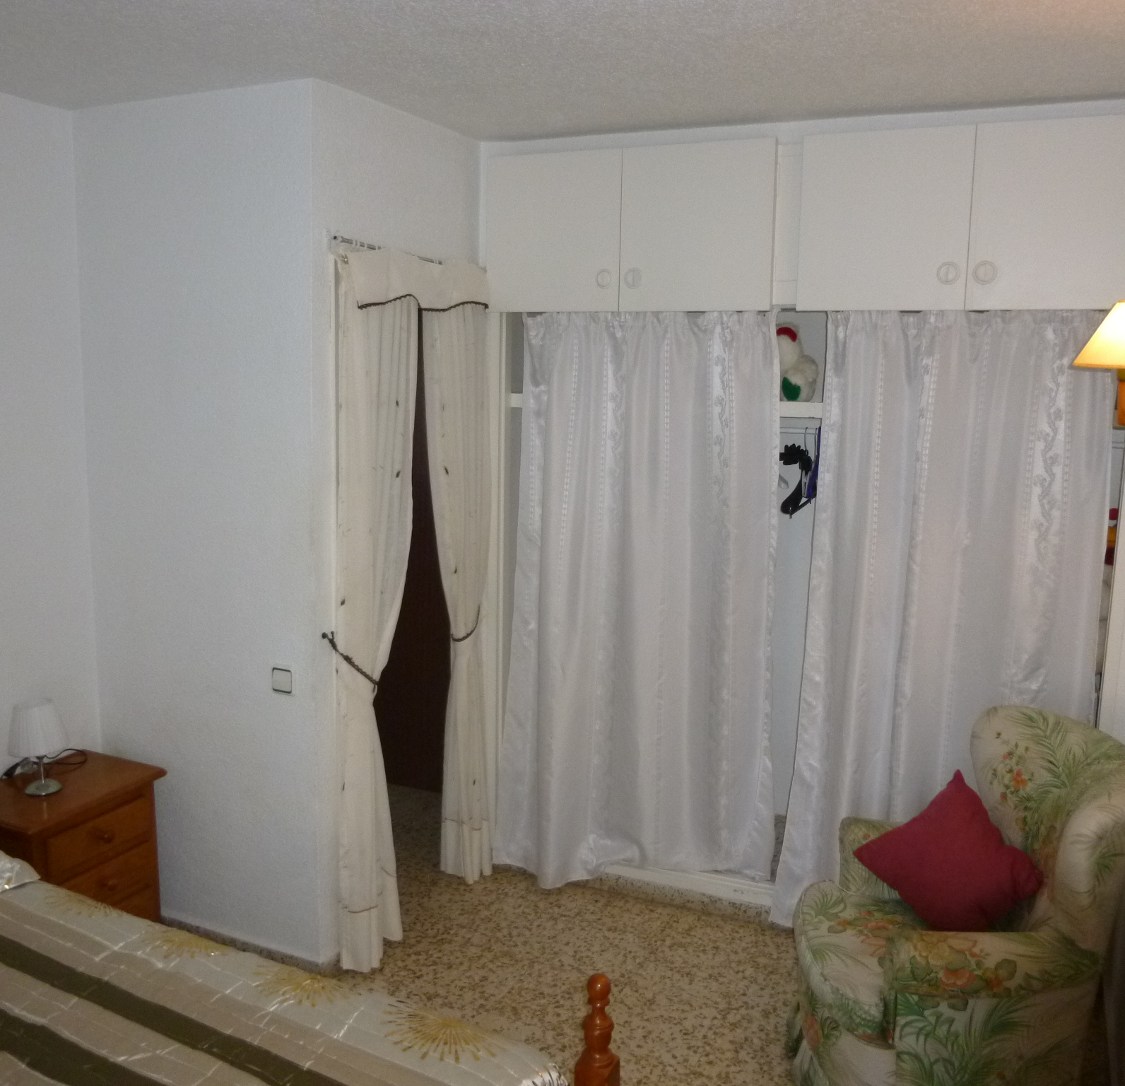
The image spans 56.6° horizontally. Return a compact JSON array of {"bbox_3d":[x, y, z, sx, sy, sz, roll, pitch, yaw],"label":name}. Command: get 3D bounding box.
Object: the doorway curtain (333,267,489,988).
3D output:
[{"bbox_3d":[-0.429,0.184,3.189,0.116,2.037,0.777,5,9,23],"label":"doorway curtain"}]

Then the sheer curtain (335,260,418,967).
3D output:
[{"bbox_3d":[-0.522,0.237,2.994,0.105,1.985,0.357,5,9,23],"label":"sheer curtain"}]

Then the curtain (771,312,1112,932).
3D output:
[{"bbox_3d":[1.070,0.299,3.011,0.835,1.911,0.115,5,9,23],"label":"curtain"}]

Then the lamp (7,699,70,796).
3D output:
[{"bbox_3d":[-1.424,0.544,2.844,0.151,0.252,0.151,5,9,23],"label":"lamp"}]

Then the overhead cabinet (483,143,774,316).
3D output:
[{"bbox_3d":[0.280,-0.986,3.416,0.941,0.491,0.500,5,9,23],"label":"overhead cabinet"}]

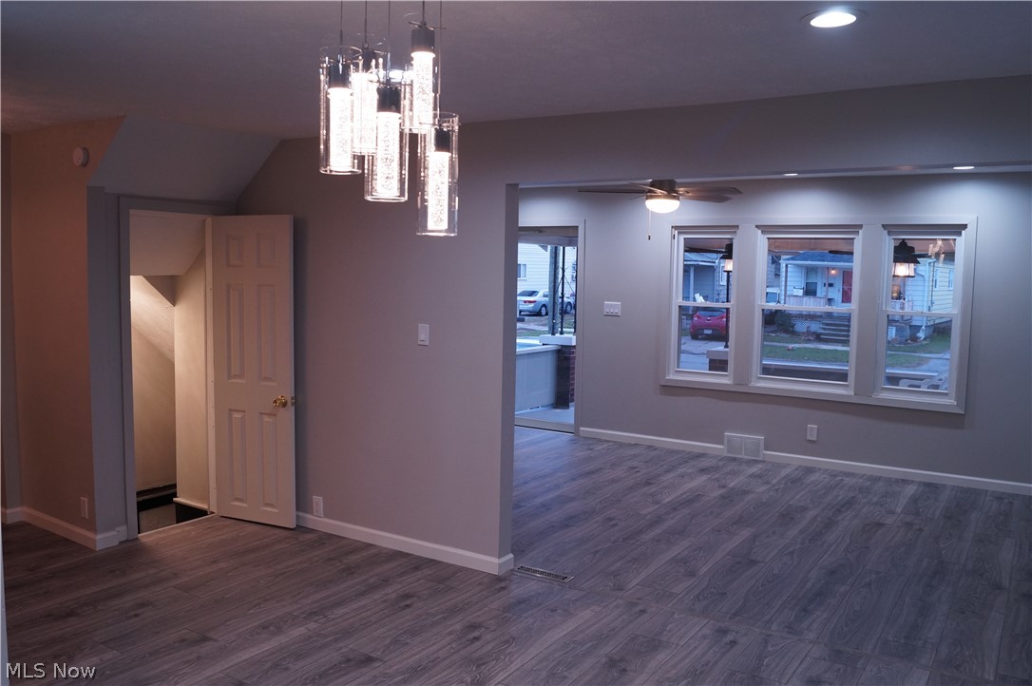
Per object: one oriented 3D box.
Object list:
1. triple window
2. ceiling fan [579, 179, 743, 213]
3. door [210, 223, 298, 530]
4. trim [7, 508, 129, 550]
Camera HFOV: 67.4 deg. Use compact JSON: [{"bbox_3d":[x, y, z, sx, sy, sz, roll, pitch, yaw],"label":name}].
[{"bbox_3d":[2.461,-0.289,6.593,2.445,1.513,0.100,4,6,30],"label":"triple window"},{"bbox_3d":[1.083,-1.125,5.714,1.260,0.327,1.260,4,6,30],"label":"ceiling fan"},{"bbox_3d":[-1.622,0.175,4.794,0.589,1.910,0.040,3,6,21],"label":"door"},{"bbox_3d":[-2.701,1.099,4.647,0.904,0.081,0.179,4,6,30],"label":"trim"}]

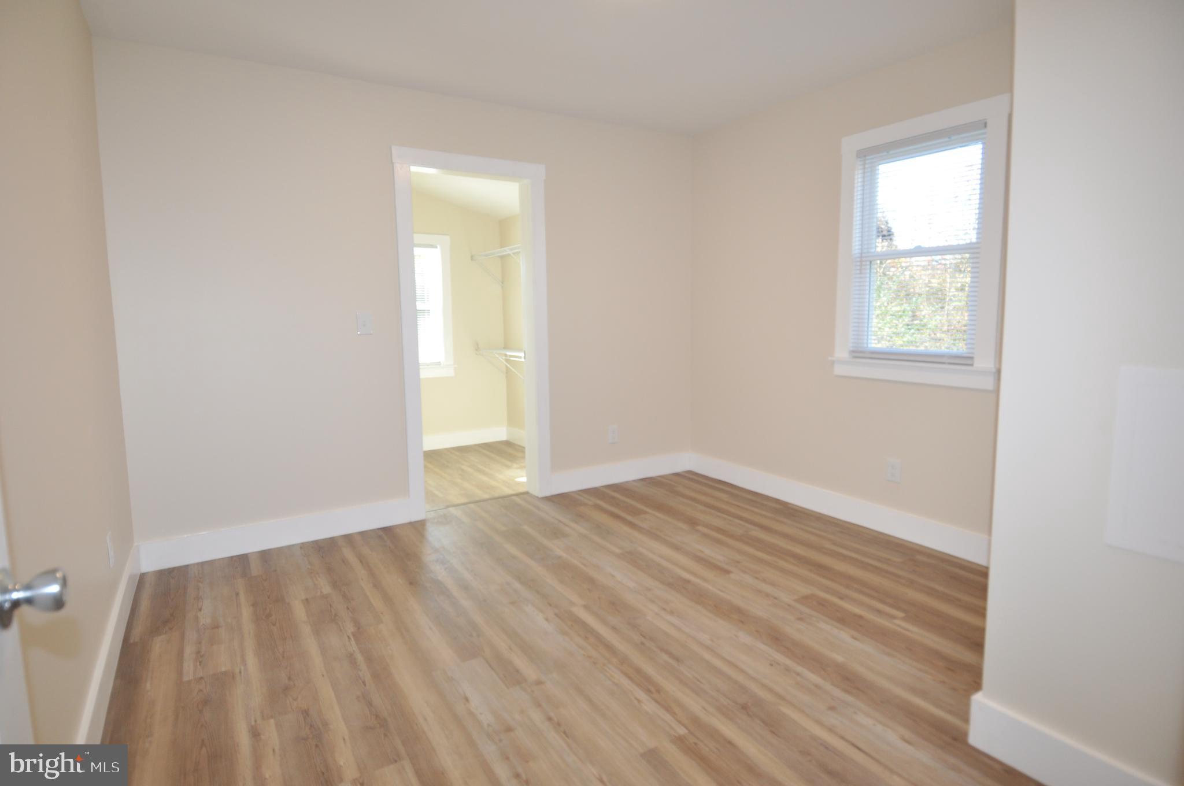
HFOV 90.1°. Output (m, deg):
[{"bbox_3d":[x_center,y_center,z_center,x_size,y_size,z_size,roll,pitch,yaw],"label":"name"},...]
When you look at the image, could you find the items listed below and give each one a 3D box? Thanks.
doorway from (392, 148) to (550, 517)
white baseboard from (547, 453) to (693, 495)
[{"bbox_3d":[-0.711,-0.337,3.644,0.941,2.127,0.130,-5,8,-31],"label":"doorway"},{"bbox_3d":[0.237,0.574,4.278,1.208,0.140,0.025,-5,8,-31],"label":"white baseboard"}]

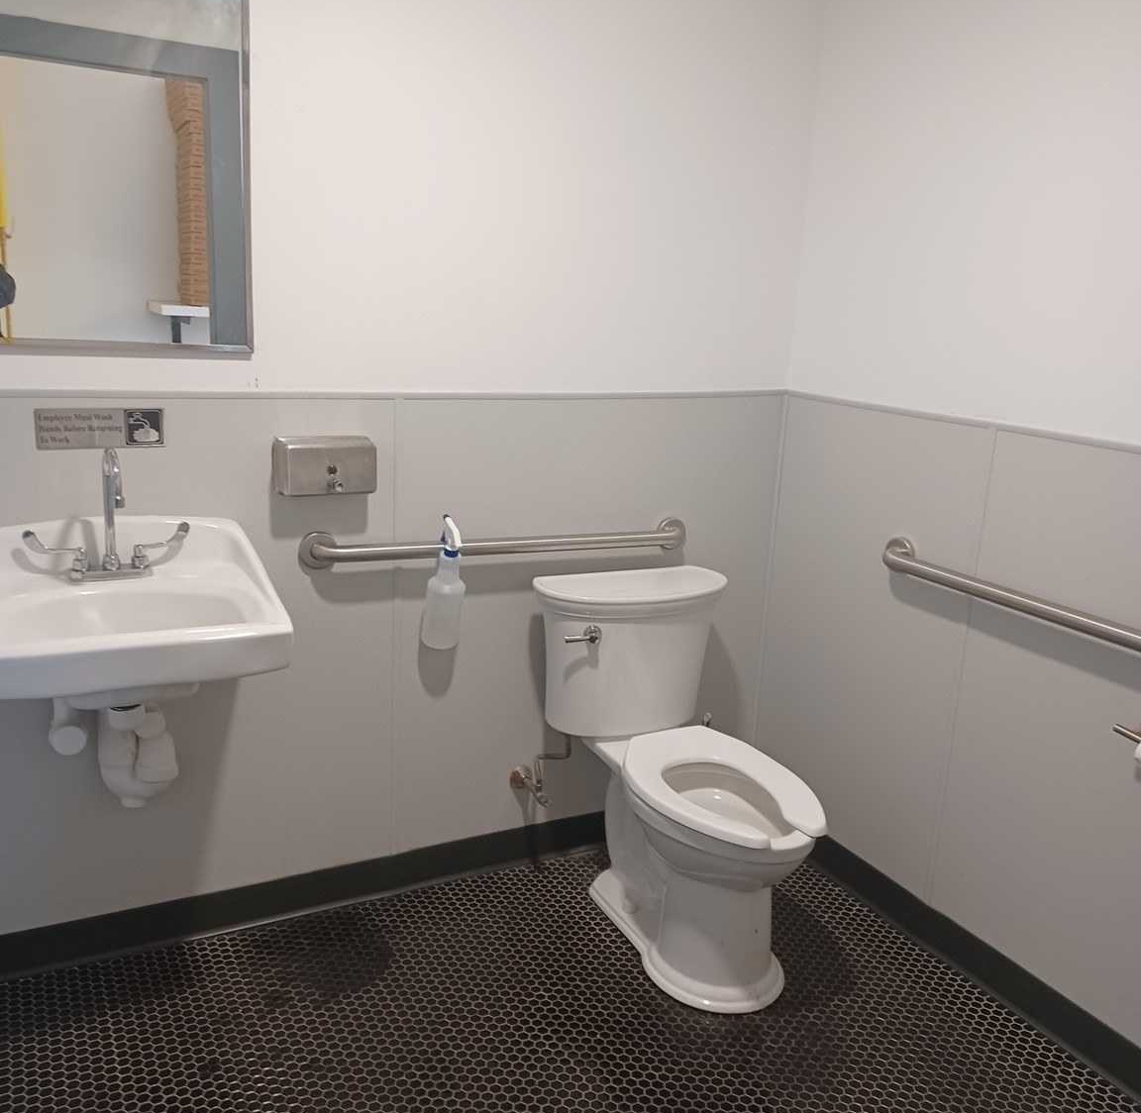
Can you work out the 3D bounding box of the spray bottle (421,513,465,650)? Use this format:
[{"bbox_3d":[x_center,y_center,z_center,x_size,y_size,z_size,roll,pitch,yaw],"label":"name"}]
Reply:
[{"bbox_3d":[-0.278,0.053,2.443,0.090,0.288,0.110,-4,27,-27],"label":"spray bottle"}]

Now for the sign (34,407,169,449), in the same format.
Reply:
[{"bbox_3d":[-0.896,-0.244,2.103,0.229,0.077,0.005,-4,15,-27],"label":"sign"}]

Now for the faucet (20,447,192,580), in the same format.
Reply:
[{"bbox_3d":[-0.837,-0.070,2.001,0.290,0.250,0.175,-4,15,-27],"label":"faucet"}]

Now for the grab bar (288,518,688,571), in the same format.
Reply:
[{"bbox_3d":[-0.127,-0.026,2.536,0.992,0.081,0.078,-3,15,-28],"label":"grab bar"}]

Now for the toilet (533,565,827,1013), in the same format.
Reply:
[{"bbox_3d":[0.266,0.497,2.450,0.475,0.765,0.770,-4,15,-27],"label":"toilet"}]

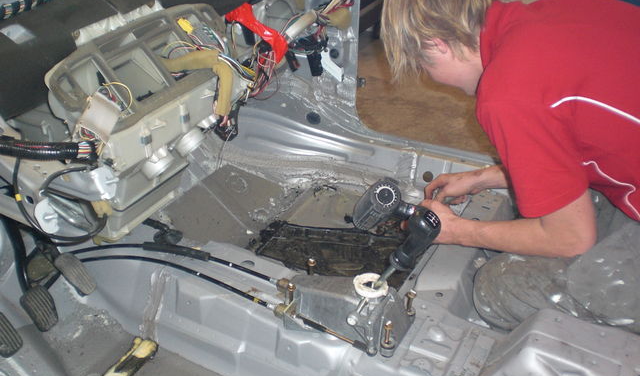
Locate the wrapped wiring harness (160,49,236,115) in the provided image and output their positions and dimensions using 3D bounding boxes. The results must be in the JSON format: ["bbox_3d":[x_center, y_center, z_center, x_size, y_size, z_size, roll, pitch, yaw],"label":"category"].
[{"bbox_3d":[-0.249,-0.212,1.340,0.120,0.130,0.100,15,29,30],"label":"wrapped wiring harness"}]

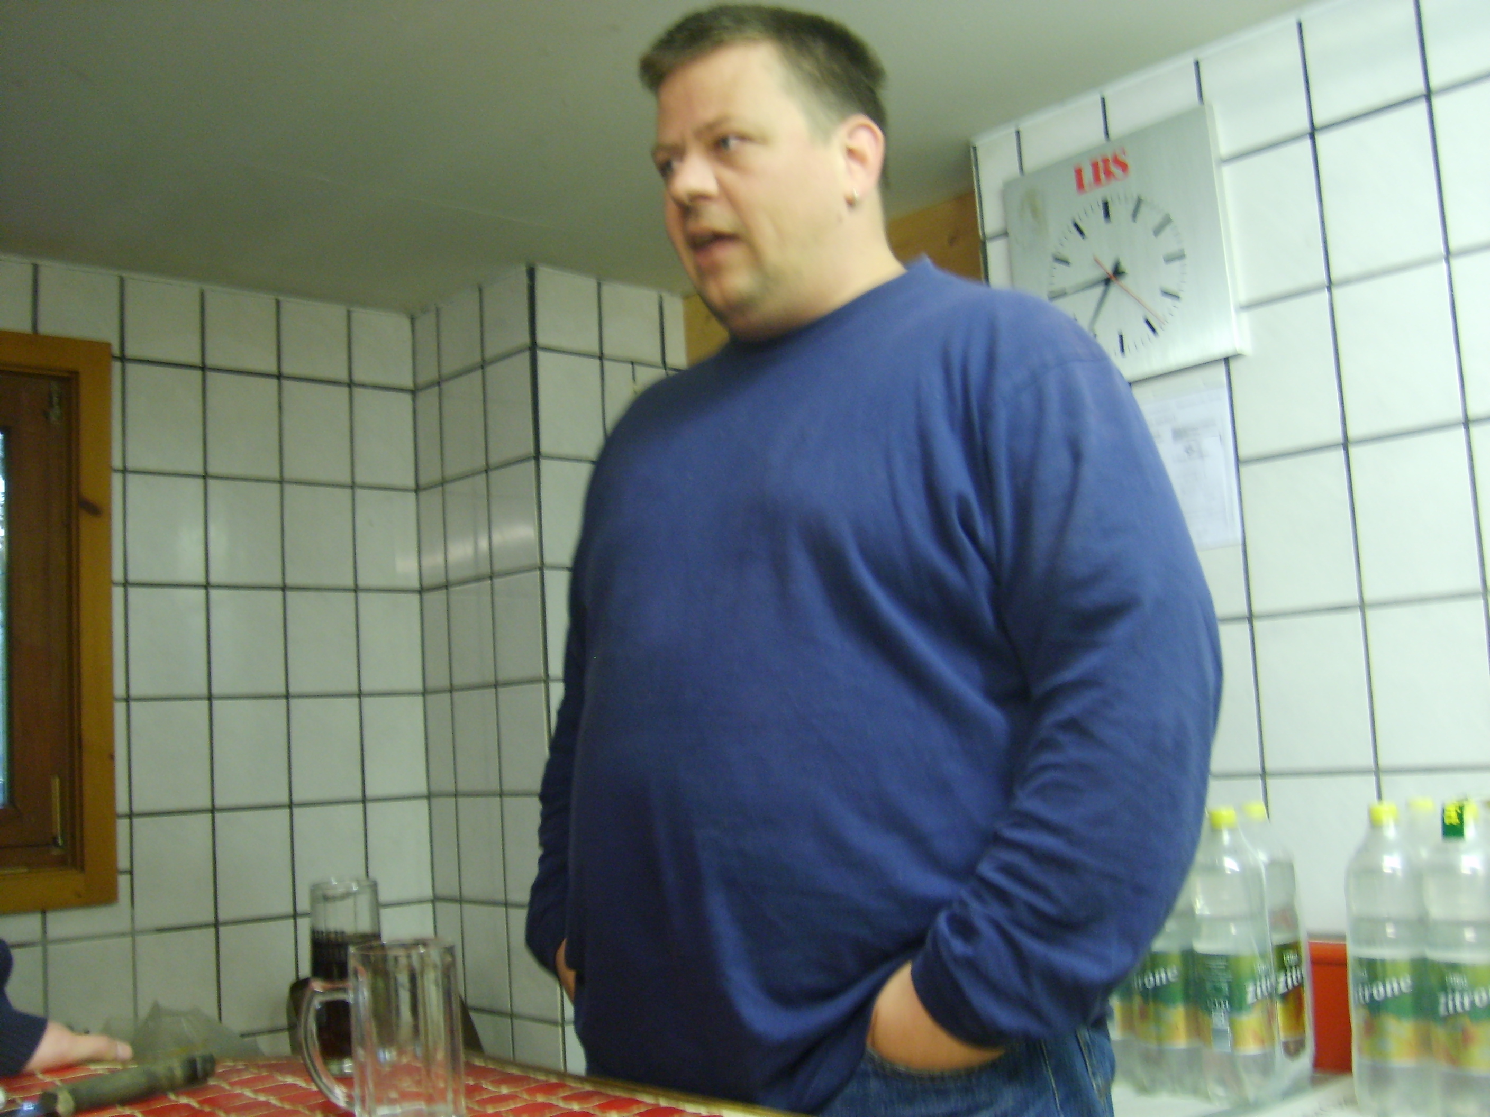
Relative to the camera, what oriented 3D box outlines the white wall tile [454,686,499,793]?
[{"bbox_3d":[-0.499,0.343,2.821,0.010,0.198,0.148,3,-9,-44],"label":"white wall tile"}]

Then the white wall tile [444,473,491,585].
[{"bbox_3d":[-0.526,-0.054,2.877,0.010,0.200,0.150,3,-8,-43],"label":"white wall tile"}]

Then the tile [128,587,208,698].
[{"bbox_3d":[-1.025,0.152,2.682,0.150,0.200,0.010,2,-8,-42],"label":"tile"}]

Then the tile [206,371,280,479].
[{"bbox_3d":[-0.921,-0.242,2.764,0.148,0.198,0.010,2,-8,-43],"label":"tile"}]

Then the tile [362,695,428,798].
[{"bbox_3d":[-0.688,0.366,2.951,0.139,0.200,0.010,2,-8,-42],"label":"tile"}]

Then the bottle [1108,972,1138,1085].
[{"bbox_3d":[0.426,0.459,1.796,0.088,0.325,0.088,3,-8,-43],"label":"bottle"}]

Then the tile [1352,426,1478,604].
[{"bbox_3d":[0.798,-0.050,1.797,0.010,0.198,0.145,2,-9,-44],"label":"tile"}]

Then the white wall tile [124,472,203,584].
[{"bbox_3d":[-1.029,-0.050,2.678,0.145,0.198,0.010,2,-9,-44],"label":"white wall tile"}]

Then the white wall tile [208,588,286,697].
[{"bbox_3d":[-0.899,0.152,2.720,0.148,0.198,0.010,2,-8,-43],"label":"white wall tile"}]

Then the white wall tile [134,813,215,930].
[{"bbox_3d":[-0.992,0.542,2.616,0.145,0.198,0.010,2,-9,-44],"label":"white wall tile"}]

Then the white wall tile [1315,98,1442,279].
[{"bbox_3d":[0.759,-0.438,1.808,0.010,0.198,0.148,3,-9,-43],"label":"white wall tile"}]

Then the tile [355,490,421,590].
[{"bbox_3d":[-0.710,-0.036,2.983,0.139,0.198,0.010,2,-9,-44],"label":"tile"}]

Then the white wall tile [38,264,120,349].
[{"bbox_3d":[-1.139,-0.421,2.587,0.148,0.149,0.010,2,-8,-43],"label":"white wall tile"}]

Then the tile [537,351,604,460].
[{"bbox_3d":[-0.323,-0.279,2.786,0.150,0.200,0.010,3,-8,-43],"label":"tile"}]

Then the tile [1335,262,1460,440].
[{"bbox_3d":[0.776,-0.245,1.790,0.010,0.200,0.150,3,-8,-43],"label":"tile"}]

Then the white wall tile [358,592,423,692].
[{"bbox_3d":[-0.691,0.164,2.933,0.141,0.200,0.010,3,-8,-43],"label":"white wall tile"}]

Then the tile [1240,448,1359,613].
[{"bbox_3d":[0.699,-0.032,1.900,0.010,0.198,0.145,2,-9,-44],"label":"tile"}]

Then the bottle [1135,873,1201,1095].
[{"bbox_3d":[0.503,0.464,1.802,0.087,0.323,0.087,2,-9,-44],"label":"bottle"}]

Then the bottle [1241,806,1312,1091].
[{"bbox_3d":[0.625,0.456,1.800,0.087,0.323,0.087,2,-9,-44],"label":"bottle"}]

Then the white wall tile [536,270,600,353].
[{"bbox_3d":[-0.337,-0.460,2.835,0.150,0.150,0.010,2,-8,-42],"label":"white wall tile"}]

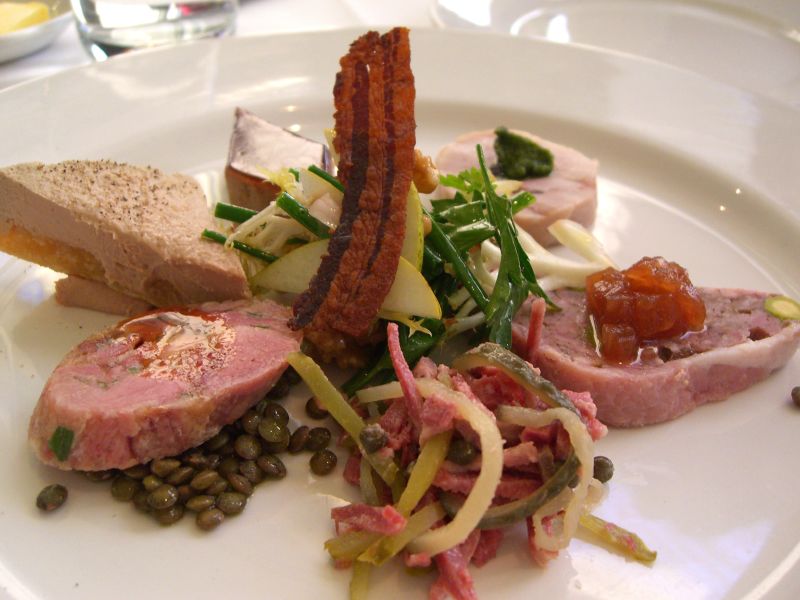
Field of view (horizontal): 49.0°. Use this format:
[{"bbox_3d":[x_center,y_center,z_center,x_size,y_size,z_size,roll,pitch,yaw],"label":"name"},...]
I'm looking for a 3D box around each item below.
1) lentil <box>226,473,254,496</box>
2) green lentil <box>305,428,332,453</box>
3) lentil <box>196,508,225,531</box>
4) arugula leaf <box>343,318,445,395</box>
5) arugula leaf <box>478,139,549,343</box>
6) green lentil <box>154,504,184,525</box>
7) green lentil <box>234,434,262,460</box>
[{"bbox_3d":[-0.033,0.038,0.181,0.006,0.004,0.006,41,22,0],"label":"lentil"},{"bbox_3d":[-0.017,0.029,0.184,0.006,0.004,0.006,16,51,-10],"label":"green lentil"},{"bbox_3d":[-0.038,0.044,0.175,0.006,0.004,0.006,-16,28,0],"label":"lentil"},{"bbox_3d":[-0.001,0.013,0.193,0.030,0.009,0.013,-32,46,-20],"label":"arugula leaf"},{"bbox_3d":[0.025,-0.012,0.196,0.015,0.045,0.009,-8,-7,8],"label":"arugula leaf"},{"bbox_3d":[-0.043,0.040,0.164,0.006,0.003,0.006,1,37,-1],"label":"green lentil"},{"bbox_3d":[-0.030,0.029,0.174,0.006,0.003,0.006,5,48,-4],"label":"green lentil"}]

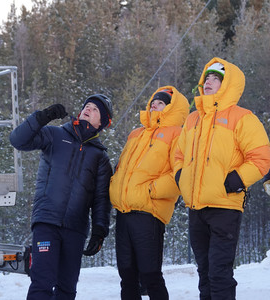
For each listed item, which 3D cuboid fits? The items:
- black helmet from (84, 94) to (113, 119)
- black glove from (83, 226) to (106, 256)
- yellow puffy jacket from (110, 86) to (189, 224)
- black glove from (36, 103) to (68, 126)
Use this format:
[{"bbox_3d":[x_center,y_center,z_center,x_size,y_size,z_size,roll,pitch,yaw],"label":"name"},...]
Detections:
[{"bbox_3d":[-0.229,-0.282,9.550,0.215,0.165,0.260,14,-22,40],"label":"black helmet"},{"bbox_3d":[-0.264,0.601,9.500,0.115,0.230,0.120,23,-3,24],"label":"black glove"},{"bbox_3d":[0.100,0.031,9.900,0.560,0.920,0.430,0,-10,43],"label":"yellow puffy jacket"},{"bbox_3d":[-0.536,-0.235,9.400,0.220,0.120,0.120,-20,0,11],"label":"black glove"}]

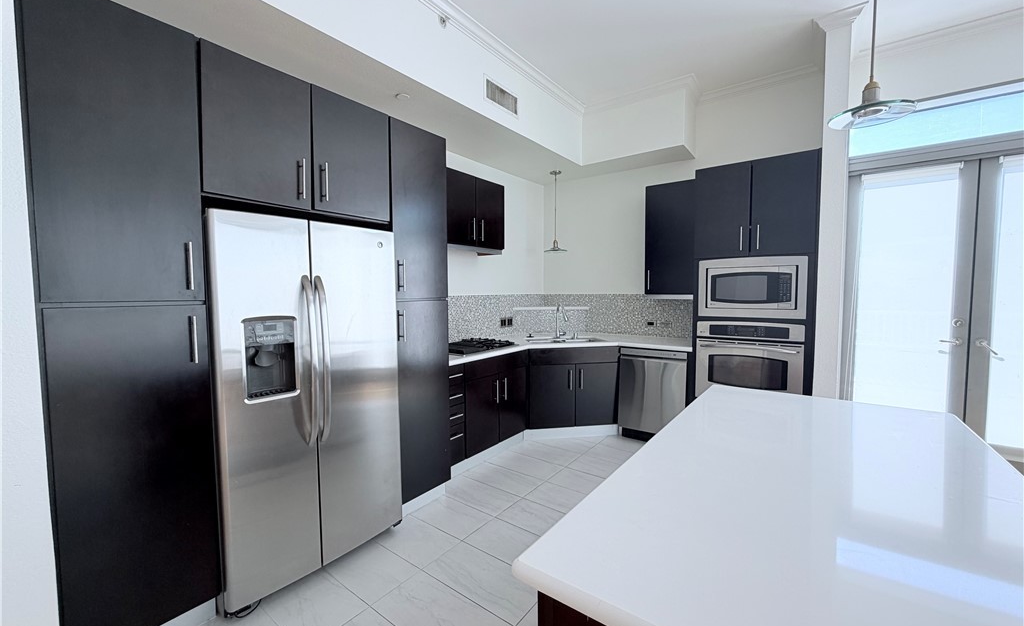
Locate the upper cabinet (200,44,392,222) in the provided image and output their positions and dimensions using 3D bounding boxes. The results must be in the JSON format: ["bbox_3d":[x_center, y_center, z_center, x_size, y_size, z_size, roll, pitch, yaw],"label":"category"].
[{"bbox_3d":[-1.244,-0.824,2.242,0.660,0.612,0.930,2,4,36],"label":"upper cabinet"}]

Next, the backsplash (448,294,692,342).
[{"bbox_3d":[0.537,0.021,4.616,2.669,0.449,1.329,-1,3,-8],"label":"backsplash"}]

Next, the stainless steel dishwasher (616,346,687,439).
[{"bbox_3d":[1.458,0.749,4.052,0.616,0.842,0.610,2,4,37],"label":"stainless steel dishwasher"}]

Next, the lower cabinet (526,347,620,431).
[{"bbox_3d":[0.542,0.698,4.246,0.910,0.752,0.660,-1,3,-8],"label":"lower cabinet"}]

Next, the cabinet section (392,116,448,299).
[{"bbox_3d":[-0.828,-0.628,2.807,0.660,1.056,0.451,2,4,37],"label":"cabinet section"}]

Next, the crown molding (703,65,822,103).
[{"bbox_3d":[2.197,-2.046,3.757,1.019,0.093,0.090,2,4,37],"label":"crown molding"}]

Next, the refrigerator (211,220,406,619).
[{"bbox_3d":[-1.224,0.431,2.291,0.805,1.770,0.913,2,4,36],"label":"refrigerator"}]

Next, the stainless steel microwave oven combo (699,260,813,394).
[{"bbox_3d":[2.057,0.145,3.545,0.761,1.178,0.580,2,4,37],"label":"stainless steel microwave oven combo"}]

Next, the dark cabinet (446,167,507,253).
[{"bbox_3d":[-0.461,-0.887,3.707,0.350,0.592,0.840,2,4,36],"label":"dark cabinet"}]

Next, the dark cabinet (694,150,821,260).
[{"bbox_3d":[2.095,-0.840,3.541,0.842,0.763,0.620,2,4,36],"label":"dark cabinet"}]

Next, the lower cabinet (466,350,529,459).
[{"bbox_3d":[-0.347,0.735,3.708,0.604,0.747,0.841,2,4,36],"label":"lower cabinet"}]

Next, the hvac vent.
[{"bbox_3d":[-0.068,-1.668,3.207,0.030,0.162,0.425,2,4,36],"label":"hvac vent"}]

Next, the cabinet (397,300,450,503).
[{"bbox_3d":[-0.831,0.541,2.889,0.680,1.254,0.449,2,4,36],"label":"cabinet"}]

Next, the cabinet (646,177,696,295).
[{"bbox_3d":[1.639,-0.710,4.074,0.528,1.055,0.344,2,4,37],"label":"cabinet"}]

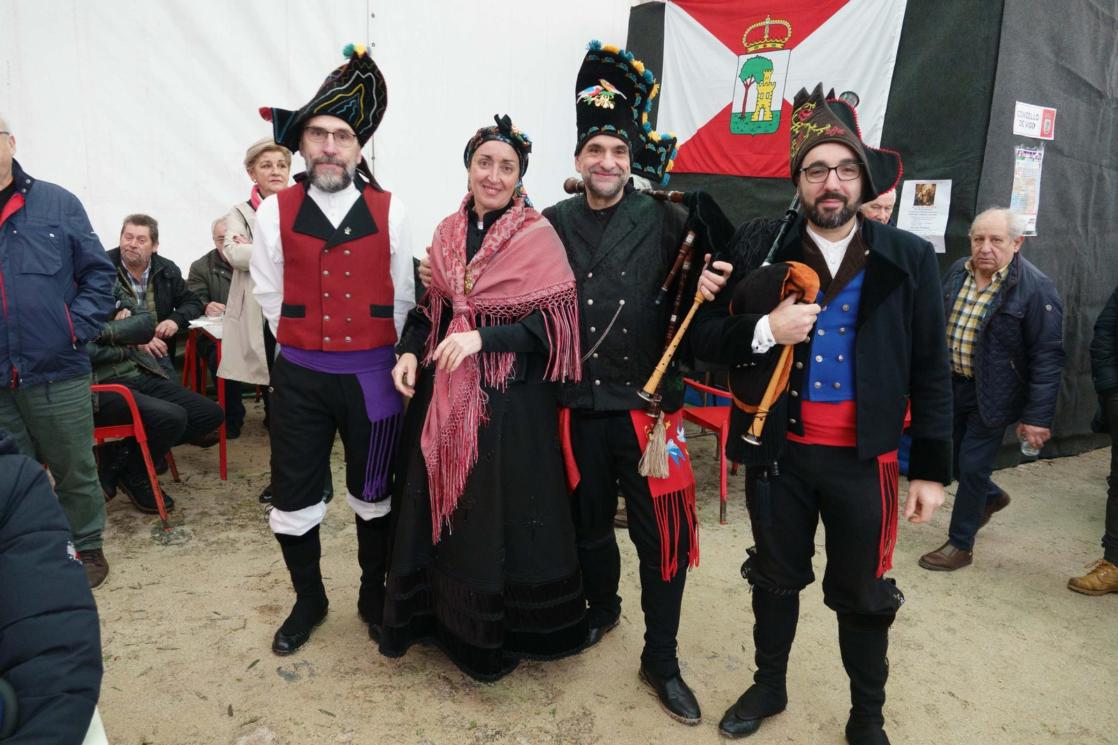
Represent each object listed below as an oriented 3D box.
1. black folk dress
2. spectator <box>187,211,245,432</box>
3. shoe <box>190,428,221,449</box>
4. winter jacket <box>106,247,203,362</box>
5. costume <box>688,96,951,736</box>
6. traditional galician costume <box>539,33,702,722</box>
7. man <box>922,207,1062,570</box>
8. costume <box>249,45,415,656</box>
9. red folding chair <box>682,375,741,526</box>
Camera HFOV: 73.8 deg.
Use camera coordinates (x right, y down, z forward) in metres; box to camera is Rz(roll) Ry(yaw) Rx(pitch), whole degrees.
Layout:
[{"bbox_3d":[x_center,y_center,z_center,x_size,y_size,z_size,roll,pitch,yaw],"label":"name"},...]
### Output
[{"bbox_3d":[-0.194,0.183,2.367,0.620,1.410,0.540,3,13,7],"label":"black folk dress"},{"bbox_3d":[-1.984,-0.247,4.653,0.560,1.320,0.750,-2,12,-20],"label":"spectator"},{"bbox_3d":[-2.018,0.384,4.294,0.110,0.110,0.280,-1,13,-8],"label":"shoe"},{"bbox_3d":[-2.251,-0.346,4.085,0.600,0.660,0.480,-6,14,-35],"label":"winter jacket"},{"bbox_3d":[0.672,0.137,1.963,0.620,1.730,0.460,5,13,16],"label":"costume"},{"bbox_3d":[0.190,0.004,2.264,0.680,1.890,0.560,1,11,-3],"label":"traditional galician costume"},{"bbox_3d":[1.890,0.032,3.320,0.680,1.520,0.600,-6,14,-33],"label":"man"},{"bbox_3d":[-0.675,-0.025,2.292,0.510,1.850,0.380,-1,13,-11],"label":"costume"},{"bbox_3d":[0.860,0.268,3.538,0.530,0.800,0.560,-5,14,-26],"label":"red folding chair"}]

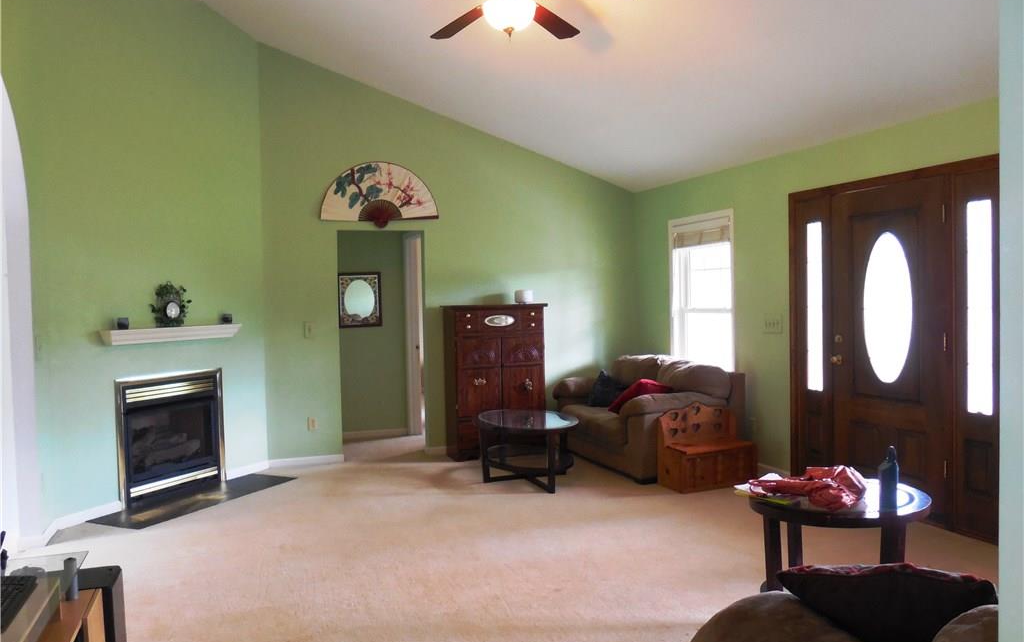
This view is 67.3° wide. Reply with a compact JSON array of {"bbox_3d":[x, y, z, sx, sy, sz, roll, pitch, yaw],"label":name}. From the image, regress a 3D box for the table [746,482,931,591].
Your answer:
[{"bbox_3d":[1.463,1.033,3.459,0.748,0.490,0.748,-2,2,-21],"label":"table"}]

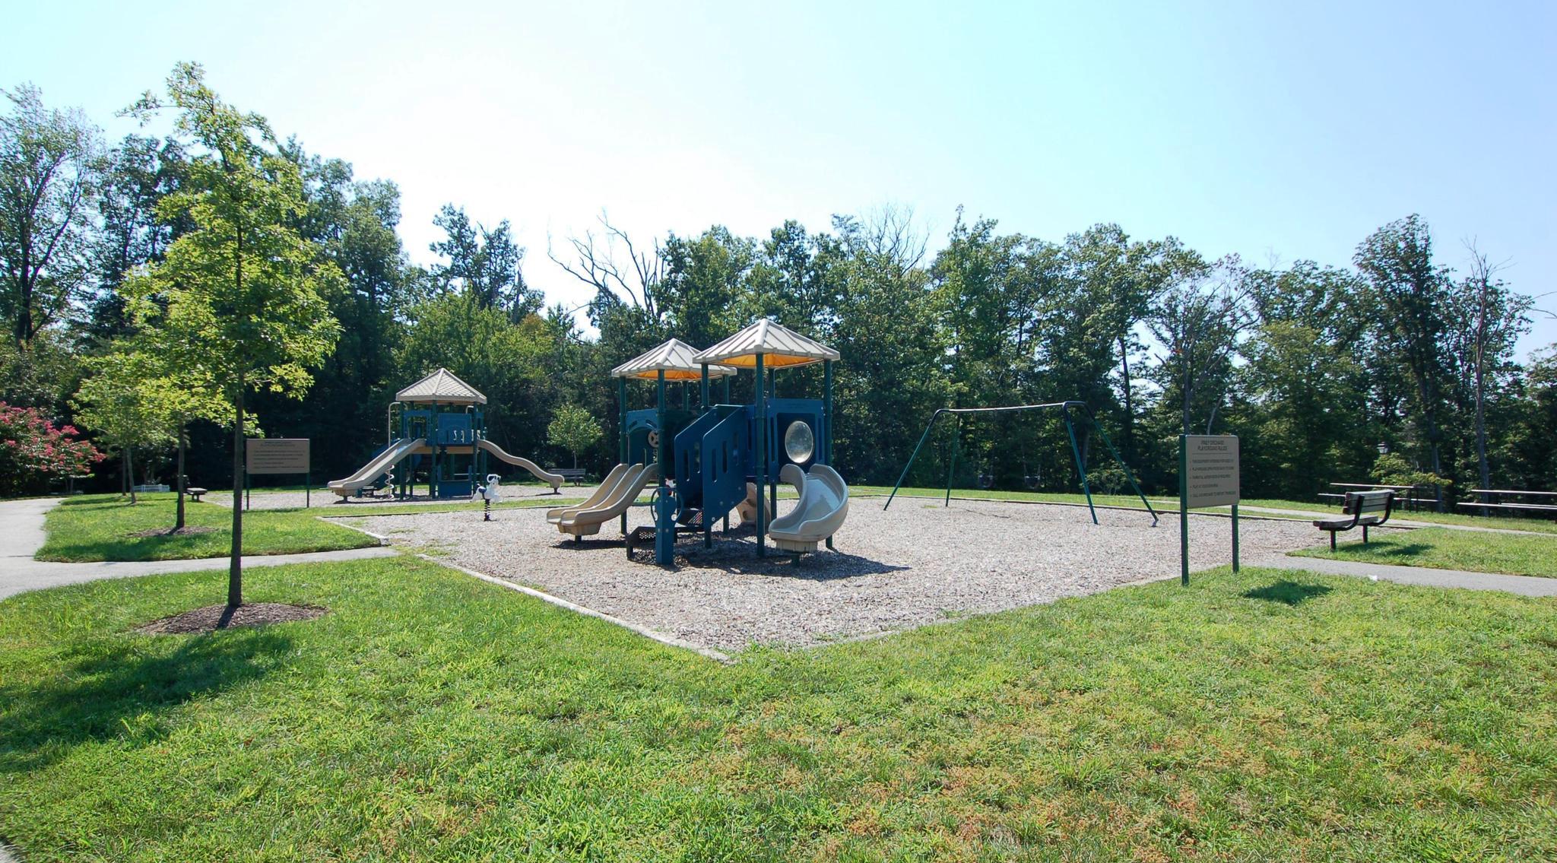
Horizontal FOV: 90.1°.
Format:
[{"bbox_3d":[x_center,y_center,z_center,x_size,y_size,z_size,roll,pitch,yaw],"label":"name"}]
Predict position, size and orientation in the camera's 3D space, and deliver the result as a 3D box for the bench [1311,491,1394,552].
[{"bbox_3d":[8.214,1.268,11.050,1.580,0.800,0.550,1,-2,-35],"label":"bench"}]

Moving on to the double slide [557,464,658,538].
[{"bbox_3d":[-2.688,1.116,12.355,1.477,1.173,0.526,1,-2,-41],"label":"double slide"}]

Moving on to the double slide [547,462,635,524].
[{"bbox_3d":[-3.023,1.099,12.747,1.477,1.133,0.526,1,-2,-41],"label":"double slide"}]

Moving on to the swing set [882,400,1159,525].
[{"bbox_3d":[5.199,0.658,17.588,2.227,2.460,5.607,1,-2,-37],"label":"swing set"}]

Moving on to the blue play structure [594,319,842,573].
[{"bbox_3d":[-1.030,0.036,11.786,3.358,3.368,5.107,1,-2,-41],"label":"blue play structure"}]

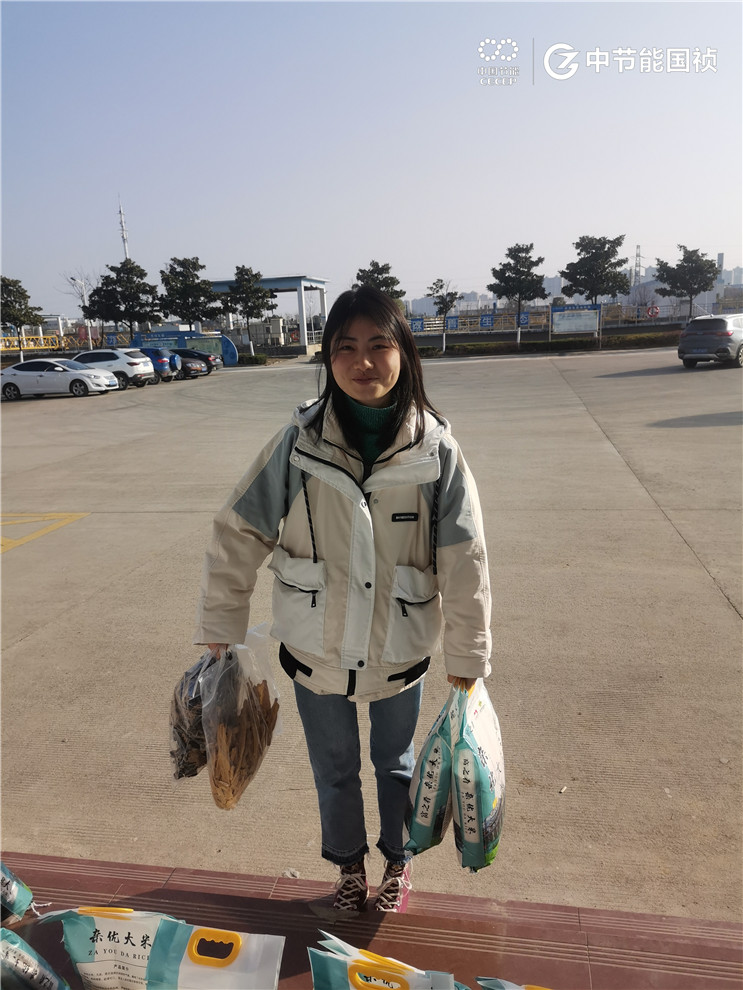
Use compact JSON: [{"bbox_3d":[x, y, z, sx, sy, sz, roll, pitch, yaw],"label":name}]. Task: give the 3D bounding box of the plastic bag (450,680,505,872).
[{"bbox_3d":[0.275,0.688,1.892,0.110,0.430,0.240,0,13,15],"label":"plastic bag"}]

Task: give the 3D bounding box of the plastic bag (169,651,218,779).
[{"bbox_3d":[-0.428,0.549,1.904,0.170,0.330,0.180,-7,13,-15],"label":"plastic bag"}]

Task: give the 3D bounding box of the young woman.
[{"bbox_3d":[-0.061,0.335,1.822,0.710,1.620,0.370,-1,12,9],"label":"young woman"}]

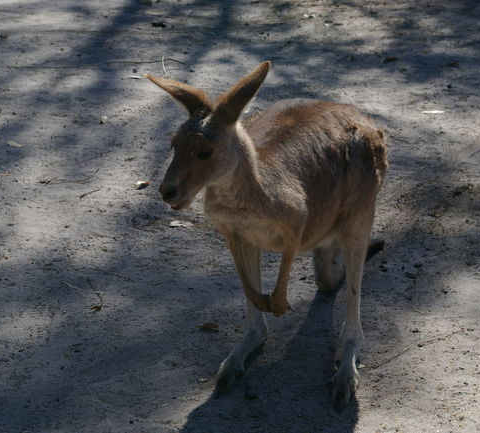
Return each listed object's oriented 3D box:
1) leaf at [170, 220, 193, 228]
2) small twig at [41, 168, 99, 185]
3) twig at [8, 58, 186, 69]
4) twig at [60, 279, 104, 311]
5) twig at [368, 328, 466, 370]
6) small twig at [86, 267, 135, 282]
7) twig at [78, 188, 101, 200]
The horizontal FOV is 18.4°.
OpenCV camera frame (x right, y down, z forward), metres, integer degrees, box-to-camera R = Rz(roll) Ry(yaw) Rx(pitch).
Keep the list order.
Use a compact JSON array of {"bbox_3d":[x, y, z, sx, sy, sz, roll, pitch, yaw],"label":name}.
[{"bbox_3d":[-0.131,0.017,3.261,0.053,0.012,0.028,0,25,0],"label":"leaf"},{"bbox_3d":[-0.393,-0.089,3.490,0.162,0.012,0.060,-13,28,-26],"label":"small twig"},{"bbox_3d":[-0.408,-0.434,4.226,0.506,0.015,0.053,-2,25,-5],"label":"twig"},{"bbox_3d":[-0.302,0.153,2.966,0.060,0.015,0.157,-15,29,-29],"label":"twig"},{"bbox_3d":[0.331,0.246,2.767,0.252,0.015,0.019,-18,30,-33],"label":"twig"},{"bbox_3d":[-0.268,0.119,3.049,0.125,0.008,0.011,14,29,28],"label":"small twig"},{"bbox_3d":[-0.349,-0.052,3.412,0.016,0.010,0.081,17,30,33],"label":"twig"}]

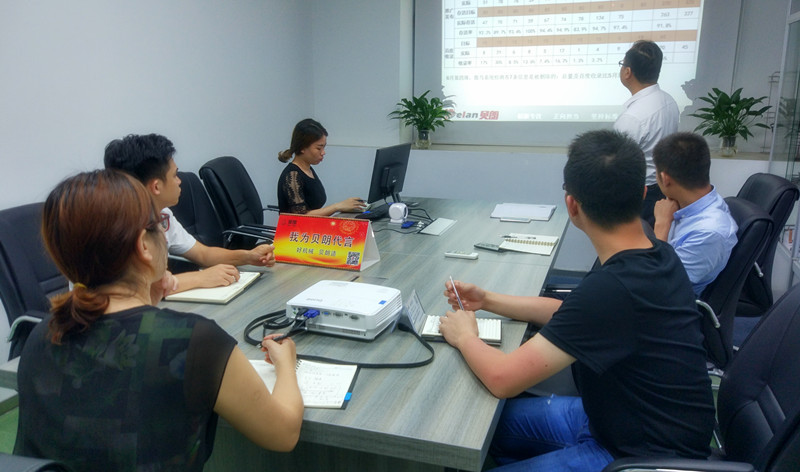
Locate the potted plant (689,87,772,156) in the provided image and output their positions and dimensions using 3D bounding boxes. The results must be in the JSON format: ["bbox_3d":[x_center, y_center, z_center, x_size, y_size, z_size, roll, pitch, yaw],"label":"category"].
[{"bbox_3d":[2.552,-0.893,4.994,0.616,0.540,0.597,4,14,18],"label":"potted plant"}]

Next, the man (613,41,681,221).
[{"bbox_3d":[1.227,-0.138,3.316,0.340,1.666,0.480,12,17,41],"label":"man"}]

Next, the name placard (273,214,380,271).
[{"bbox_3d":[-0.299,0.013,2.607,0.387,0.179,0.173,5,14,19],"label":"name placard"}]

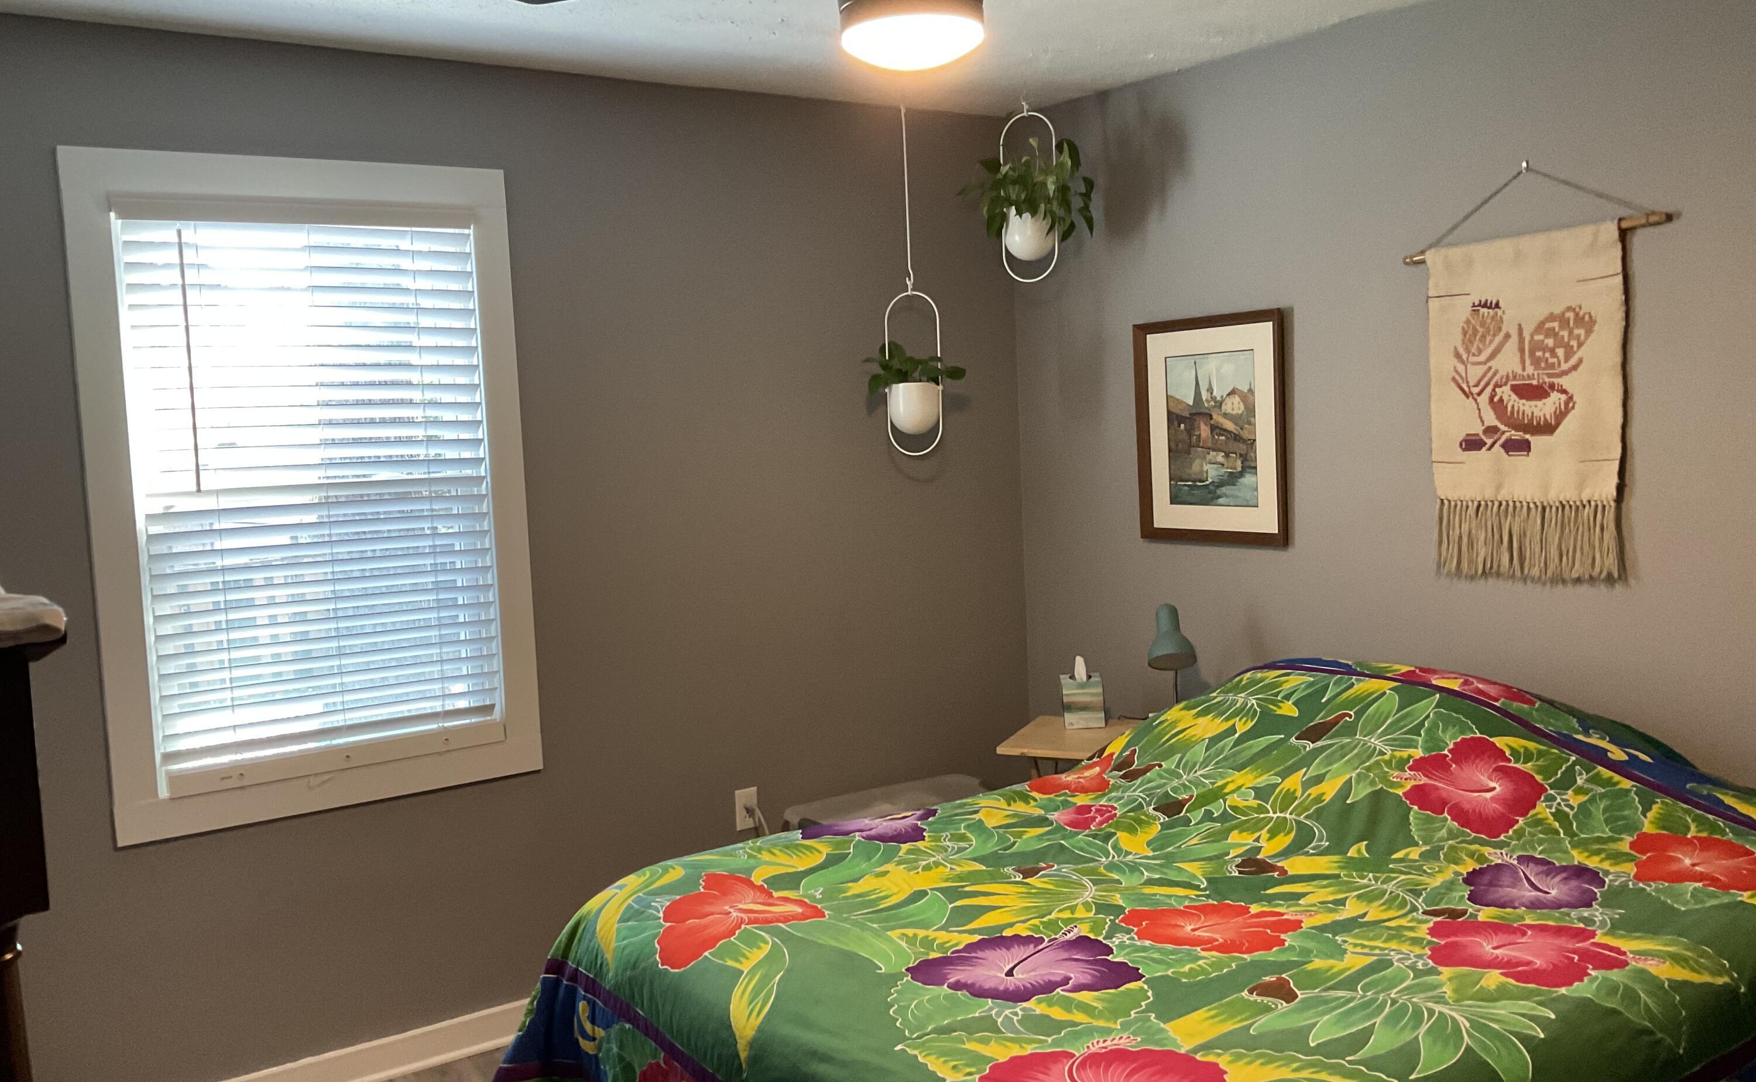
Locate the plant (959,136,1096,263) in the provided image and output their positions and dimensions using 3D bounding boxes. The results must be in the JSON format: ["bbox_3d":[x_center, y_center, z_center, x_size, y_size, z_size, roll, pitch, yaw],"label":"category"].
[{"bbox_3d":[0.415,-0.951,4.106,0.360,0.329,0.310,-2,5,6],"label":"plant"}]

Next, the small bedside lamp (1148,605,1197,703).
[{"bbox_3d":[0.774,0.339,3.866,0.137,0.346,0.180,-2,5,1],"label":"small bedside lamp"}]

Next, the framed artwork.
[{"bbox_3d":[0.875,-0.295,3.896,0.025,0.592,0.507,-6,6,-34],"label":"framed artwork"}]

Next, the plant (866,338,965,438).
[{"bbox_3d":[0.106,-0.433,4.191,0.280,0.262,0.215,-2,5,2],"label":"plant"}]

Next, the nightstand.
[{"bbox_3d":[0.621,0.854,3.930,0.470,0.678,0.402,0,5,23],"label":"nightstand"}]

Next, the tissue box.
[{"bbox_3d":[0.566,0.443,4.044,0.107,0.125,0.107,-2,5,3],"label":"tissue box"}]

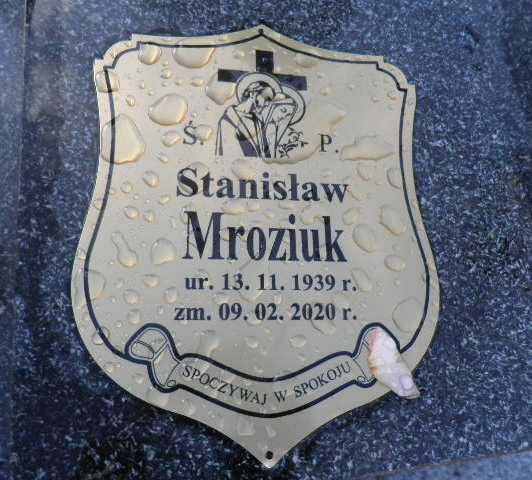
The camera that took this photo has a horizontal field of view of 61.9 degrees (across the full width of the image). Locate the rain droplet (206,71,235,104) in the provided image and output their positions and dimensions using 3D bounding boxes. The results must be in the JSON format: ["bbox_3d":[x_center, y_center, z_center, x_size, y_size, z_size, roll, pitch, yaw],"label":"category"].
[{"bbox_3d":[-0.022,-0.077,0.224,0.015,0.003,0.019,2,73,-8],"label":"rain droplet"}]

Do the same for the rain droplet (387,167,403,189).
[{"bbox_3d":[0.059,-0.029,0.202,0.007,0.002,0.010,1,73,-8],"label":"rain droplet"}]

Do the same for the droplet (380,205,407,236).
[{"bbox_3d":[0.056,-0.009,0.195,0.010,0.002,0.015,-19,77,-14],"label":"droplet"}]

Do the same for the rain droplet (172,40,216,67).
[{"bbox_3d":[-0.037,-0.097,0.228,0.021,0.003,0.019,2,73,-8],"label":"rain droplet"}]

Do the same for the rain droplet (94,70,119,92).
[{"bbox_3d":[-0.070,-0.070,0.196,0.009,0.002,0.011,-12,75,-12],"label":"rain droplet"}]

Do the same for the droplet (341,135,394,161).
[{"bbox_3d":[0.047,-0.043,0.204,0.026,0.003,0.014,1,73,-8],"label":"droplet"}]

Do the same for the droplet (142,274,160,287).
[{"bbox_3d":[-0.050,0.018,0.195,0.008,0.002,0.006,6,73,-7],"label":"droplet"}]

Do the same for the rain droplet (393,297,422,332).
[{"bbox_3d":[0.066,0.034,0.203,0.015,0.003,0.016,2,73,-8],"label":"rain droplet"}]

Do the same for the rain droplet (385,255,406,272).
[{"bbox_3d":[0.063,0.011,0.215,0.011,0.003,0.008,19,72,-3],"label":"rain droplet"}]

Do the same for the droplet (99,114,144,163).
[{"bbox_3d":[-0.062,-0.043,0.188,0.018,0.003,0.023,-28,79,-16],"label":"droplet"}]

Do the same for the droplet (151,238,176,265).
[{"bbox_3d":[-0.045,0.005,0.195,0.011,0.002,0.012,2,73,-8],"label":"droplet"}]

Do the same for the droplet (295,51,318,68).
[{"bbox_3d":[0.020,-0.088,0.215,0.010,0.002,0.010,1,73,-8],"label":"droplet"}]

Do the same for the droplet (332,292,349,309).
[{"bbox_3d":[0.034,0.028,0.201,0.008,0.002,0.008,2,73,-8],"label":"droplet"}]

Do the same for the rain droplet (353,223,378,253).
[{"bbox_3d":[0.048,-0.001,0.211,0.013,0.003,0.015,2,73,-8],"label":"rain droplet"}]

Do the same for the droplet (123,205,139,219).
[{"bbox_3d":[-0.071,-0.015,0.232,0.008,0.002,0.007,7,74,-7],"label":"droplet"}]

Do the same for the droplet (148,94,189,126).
[{"bbox_3d":[-0.042,-0.058,0.196,0.015,0.003,0.017,26,71,0],"label":"droplet"}]

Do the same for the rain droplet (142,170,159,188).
[{"bbox_3d":[-0.053,-0.028,0.205,0.007,0.002,0.009,2,73,-8],"label":"rain droplet"}]

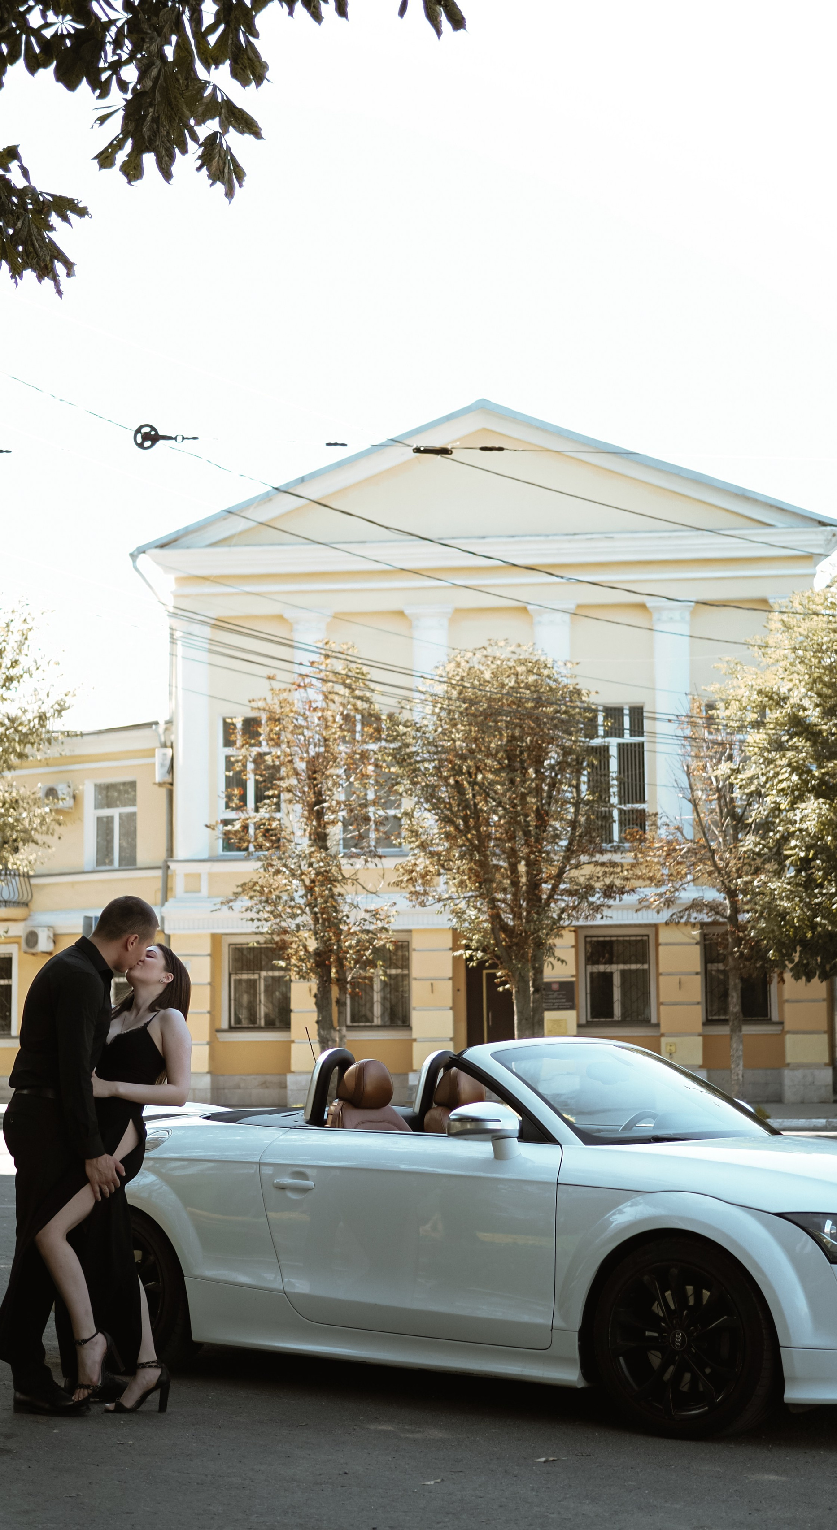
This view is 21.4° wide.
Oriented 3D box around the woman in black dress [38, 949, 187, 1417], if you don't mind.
[{"bbox_3d":[-1.089,1.473,7.939,0.520,1.650,0.470,2,-8,-24],"label":"woman in black dress"}]

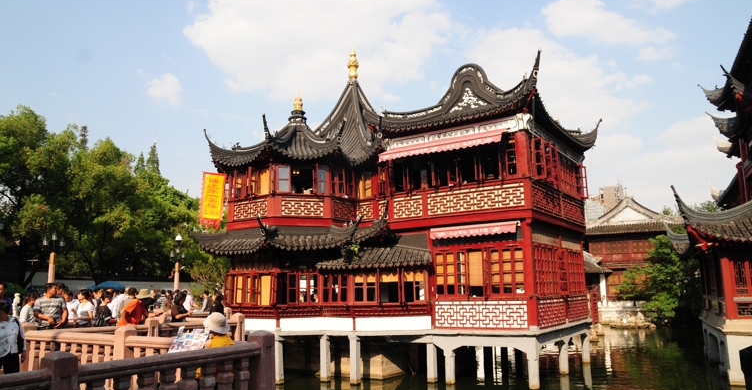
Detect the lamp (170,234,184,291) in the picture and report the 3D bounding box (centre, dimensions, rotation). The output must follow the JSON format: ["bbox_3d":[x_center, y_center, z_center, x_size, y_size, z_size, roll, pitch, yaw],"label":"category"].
[{"bbox_3d":[-10.604,4.406,27.572,0.750,4.710,0.750,-1,-10,0],"label":"lamp"}]

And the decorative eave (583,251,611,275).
[{"bbox_3d":[16.540,5.185,39.500,3.000,1.900,2.500,-3,-11,9],"label":"decorative eave"}]

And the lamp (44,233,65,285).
[{"bbox_3d":[-12.590,3.424,20.135,0.800,4.010,0.800,-1,-10,0],"label":"lamp"}]

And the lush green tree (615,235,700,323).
[{"bbox_3d":[19.961,6.027,37.000,6.100,6.300,5.500,-1,-10,0],"label":"lush green tree"}]

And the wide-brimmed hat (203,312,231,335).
[{"bbox_3d":[-1.926,1.552,6.300,0.335,0.200,0.335,9,-1,31],"label":"wide-brimmed hat"}]

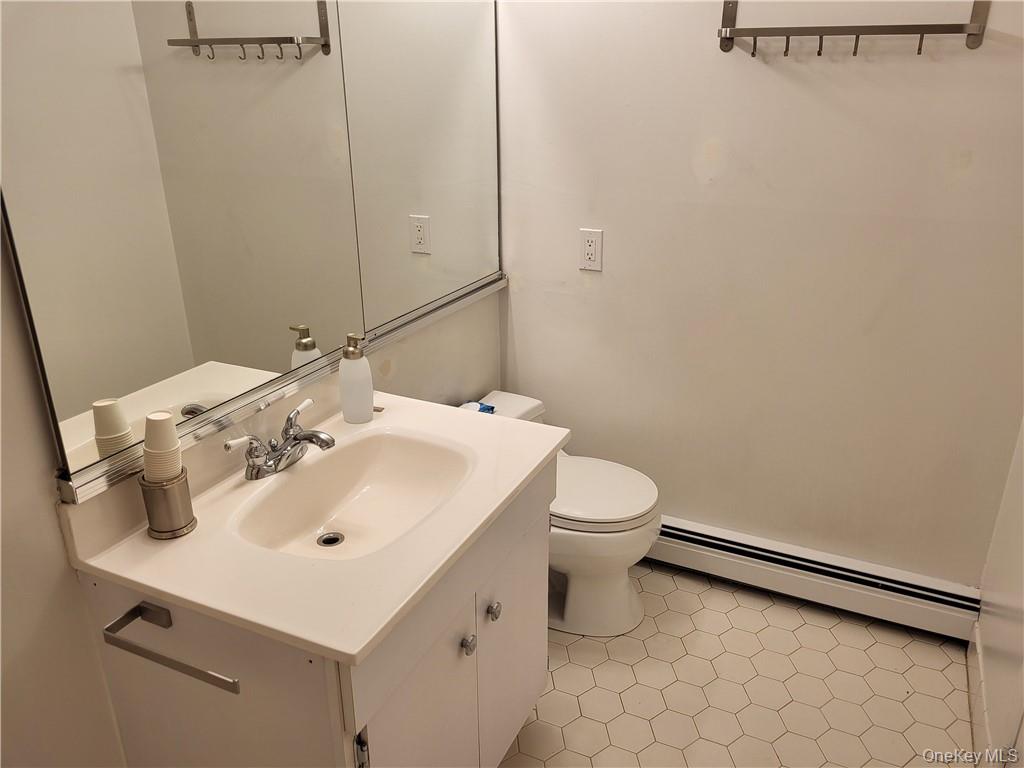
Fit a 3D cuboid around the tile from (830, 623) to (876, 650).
[{"bbox_3d":[0.982,0.728,2.217,0.109,0.009,0.126,-2,22,-4],"label":"tile"}]

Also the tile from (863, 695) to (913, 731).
[{"bbox_3d":[0.966,0.849,1.976,0.127,0.008,0.110,10,24,23],"label":"tile"}]

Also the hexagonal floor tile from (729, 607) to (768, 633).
[{"bbox_3d":[0.699,0.702,2.284,0.109,0.009,0.126,-2,22,-4],"label":"hexagonal floor tile"}]

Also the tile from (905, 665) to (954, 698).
[{"bbox_3d":[1.109,0.795,2.049,0.109,0.009,0.126,-2,22,-4],"label":"tile"}]

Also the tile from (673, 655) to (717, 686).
[{"bbox_3d":[0.495,0.782,2.090,0.109,0.009,0.126,-2,22,-4],"label":"tile"}]

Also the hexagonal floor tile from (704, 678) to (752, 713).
[{"bbox_3d":[0.567,0.827,2.035,0.127,0.008,0.110,10,24,23],"label":"hexagonal floor tile"}]

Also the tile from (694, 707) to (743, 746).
[{"bbox_3d":[0.512,0.854,1.913,0.109,0.009,0.126,-2,22,-4],"label":"tile"}]

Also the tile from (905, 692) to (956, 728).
[{"bbox_3d":[1.062,0.833,1.957,0.109,0.009,0.126,-2,22,-4],"label":"tile"}]

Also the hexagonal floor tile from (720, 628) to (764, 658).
[{"bbox_3d":[0.652,0.740,2.192,0.109,0.009,0.126,-2,22,-4],"label":"hexagonal floor tile"}]

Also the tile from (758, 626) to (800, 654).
[{"bbox_3d":[0.747,0.720,2.155,0.123,0.008,0.106,10,24,23],"label":"tile"}]

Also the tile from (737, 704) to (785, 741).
[{"bbox_3d":[0.609,0.831,1.882,0.123,0.008,0.106,10,24,23],"label":"tile"}]

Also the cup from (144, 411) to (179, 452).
[{"bbox_3d":[-0.575,0.076,1.260,0.057,0.054,0.057,4,21,-2],"label":"cup"}]

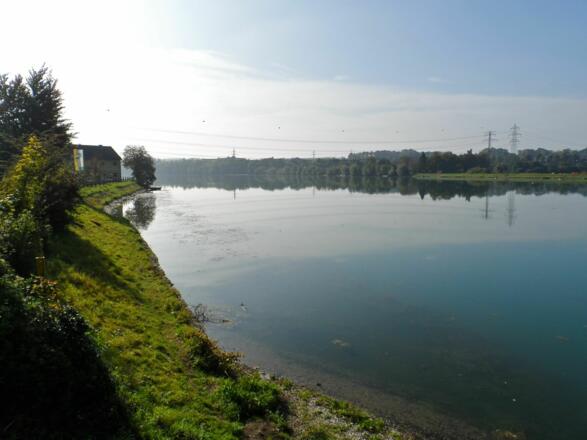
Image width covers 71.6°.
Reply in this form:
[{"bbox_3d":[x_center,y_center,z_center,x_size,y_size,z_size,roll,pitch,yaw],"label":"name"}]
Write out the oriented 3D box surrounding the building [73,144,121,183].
[{"bbox_3d":[-50.849,-13.984,100.721,9.800,8.670,11.500,5,8,36],"label":"building"}]

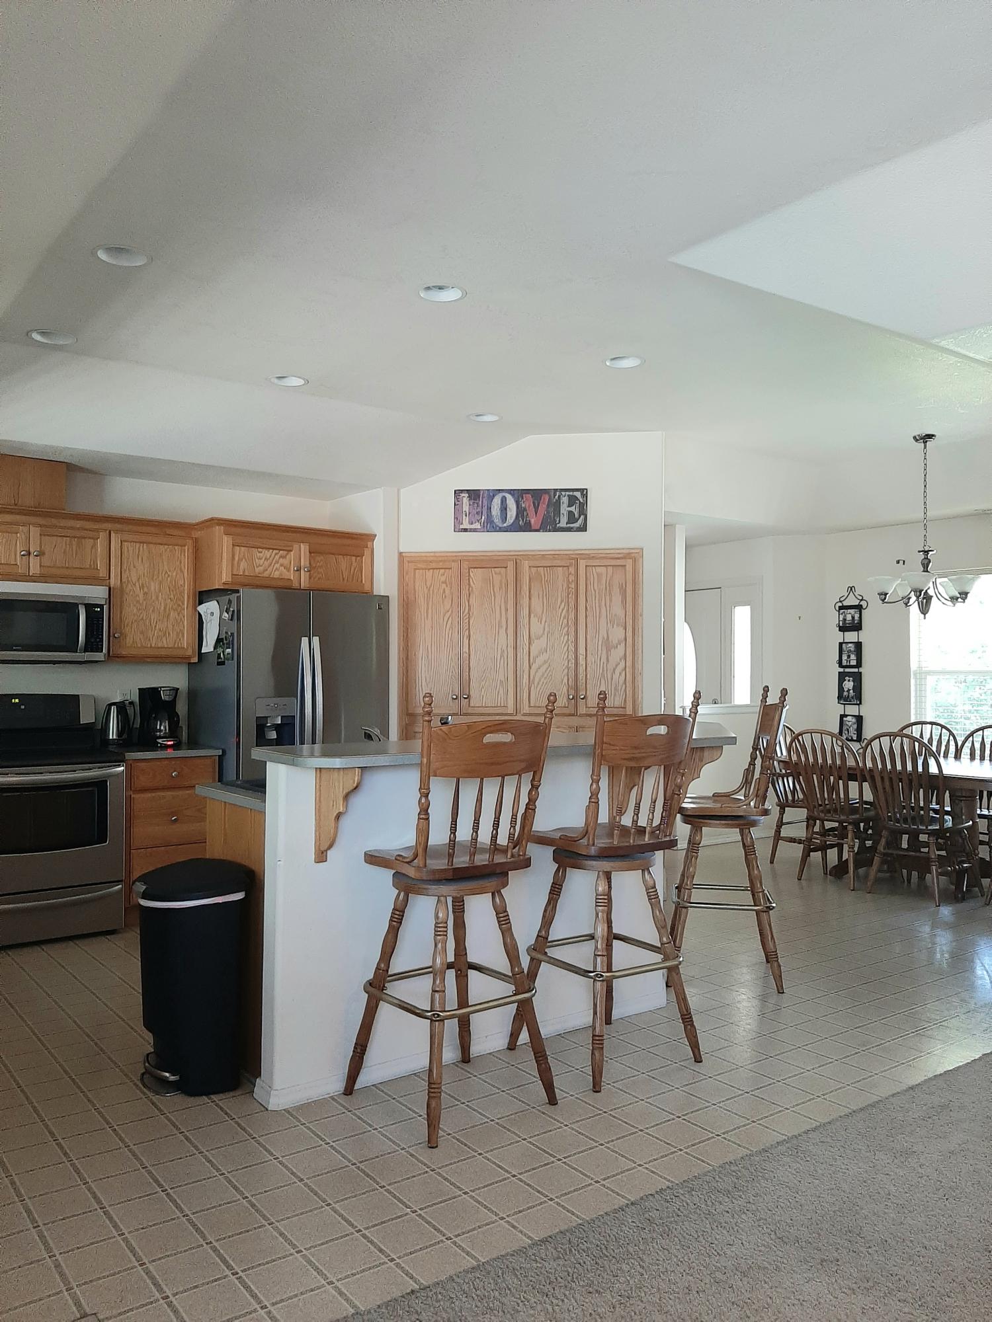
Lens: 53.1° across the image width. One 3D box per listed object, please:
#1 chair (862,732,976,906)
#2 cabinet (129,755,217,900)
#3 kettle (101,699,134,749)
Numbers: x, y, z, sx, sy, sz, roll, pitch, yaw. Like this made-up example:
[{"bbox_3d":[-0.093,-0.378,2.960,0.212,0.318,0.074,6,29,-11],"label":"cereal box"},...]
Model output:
[{"bbox_3d":[2.573,0.922,5.994,0.580,0.990,0.480,1,-1,-36],"label":"chair"},{"bbox_3d":[-1.884,0.952,5.478,0.495,0.875,0.625,1,-1,-37],"label":"cabinet"},{"bbox_3d":[-2.099,0.352,5.500,0.205,0.255,0.155,0,-1,15],"label":"kettle"}]

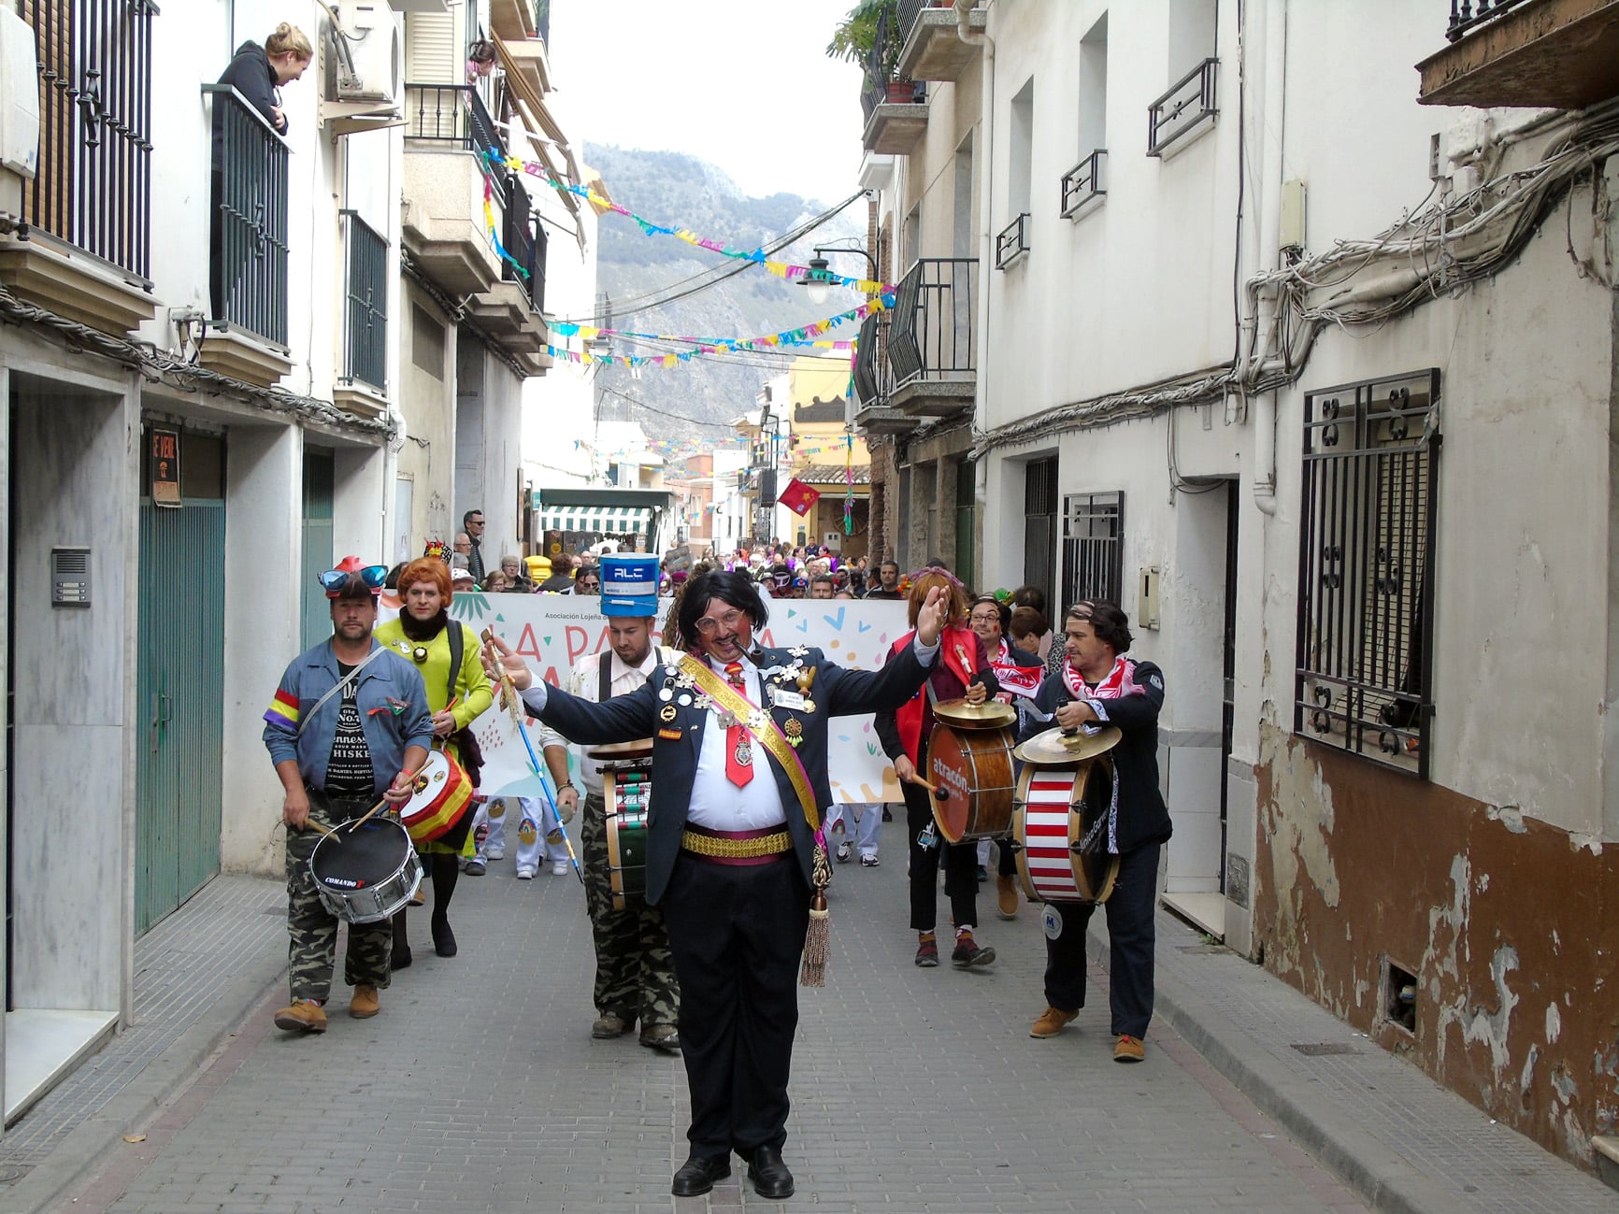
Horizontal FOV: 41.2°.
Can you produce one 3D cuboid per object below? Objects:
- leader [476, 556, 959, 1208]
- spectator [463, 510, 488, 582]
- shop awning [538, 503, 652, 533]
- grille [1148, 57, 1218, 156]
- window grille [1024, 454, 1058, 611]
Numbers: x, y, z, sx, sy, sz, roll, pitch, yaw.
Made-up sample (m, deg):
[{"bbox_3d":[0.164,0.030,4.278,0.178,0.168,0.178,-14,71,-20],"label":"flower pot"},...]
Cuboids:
[{"bbox_3d":[-0.262,0.771,6.130,1.310,1.780,0.550,1,2,-2],"label":"leader"},{"bbox_3d":[-3.367,-0.093,21.534,0.320,1.750,0.480,1,2,-2],"label":"spectator"},{"bbox_3d":[-3.929,-1.619,39.500,2.030,0.500,0.700,1,2,-1],"label":"shop awning"},{"bbox_3d":[1.857,-2.470,10.729,0.090,0.275,1.170,1,2,-4],"label":"grille"},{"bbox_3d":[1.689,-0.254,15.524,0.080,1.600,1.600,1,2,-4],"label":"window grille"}]

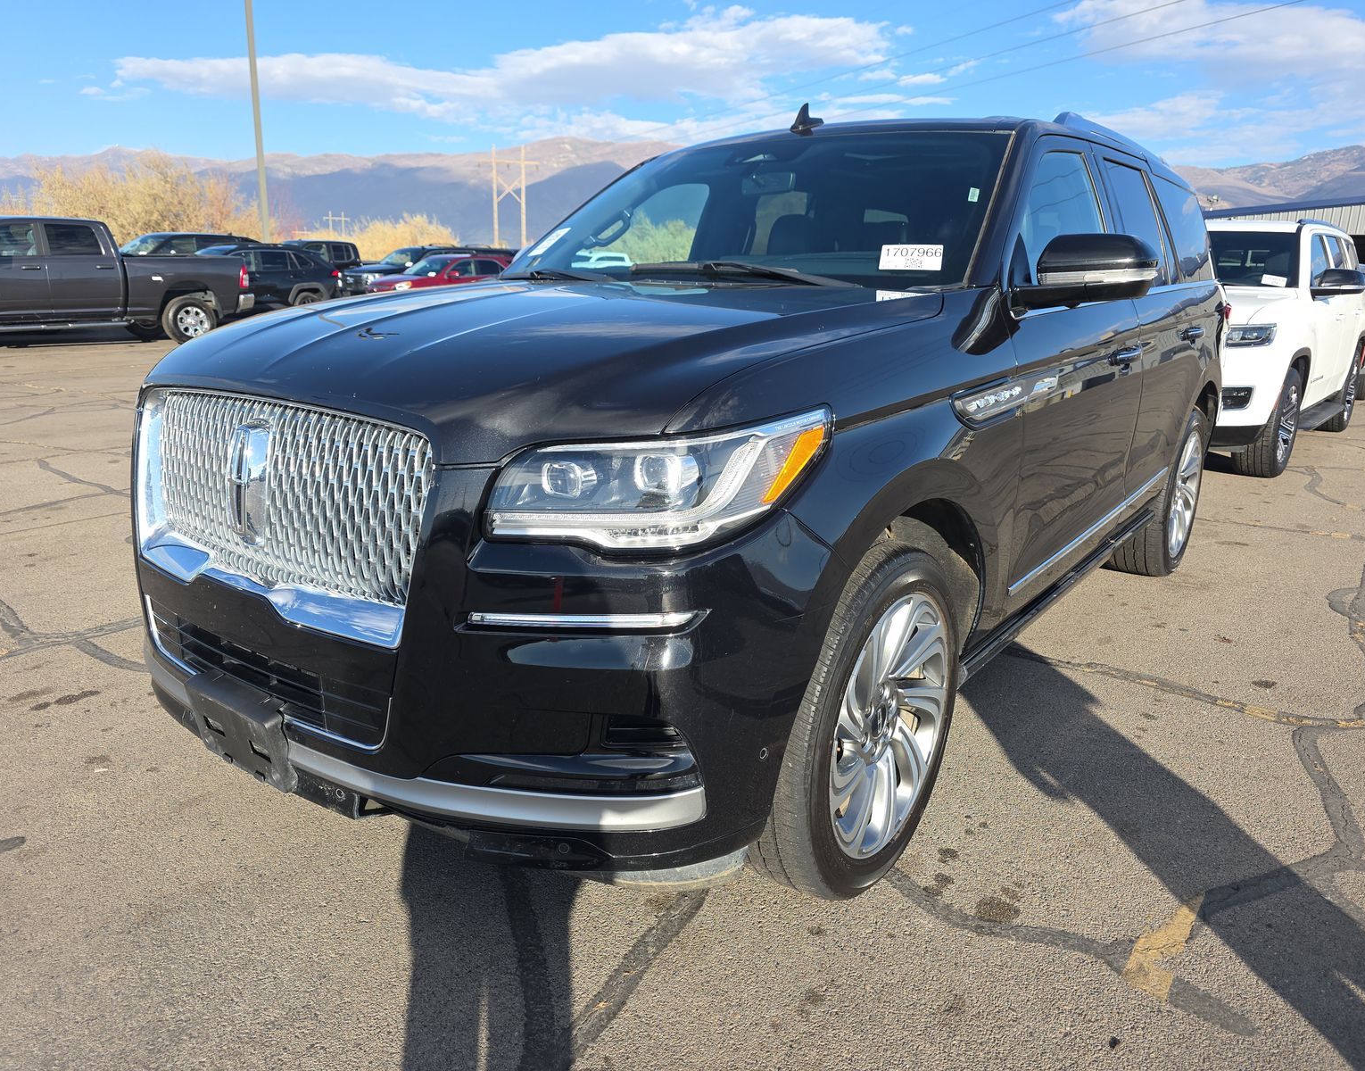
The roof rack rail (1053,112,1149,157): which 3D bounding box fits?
[{"bbox_3d":[1.774,-1.546,3.807,0.060,0.100,1.850,12,18,36],"label":"roof rack rail"}]

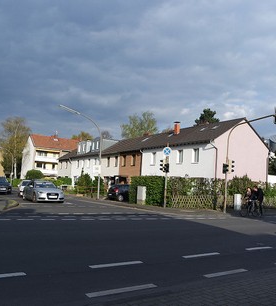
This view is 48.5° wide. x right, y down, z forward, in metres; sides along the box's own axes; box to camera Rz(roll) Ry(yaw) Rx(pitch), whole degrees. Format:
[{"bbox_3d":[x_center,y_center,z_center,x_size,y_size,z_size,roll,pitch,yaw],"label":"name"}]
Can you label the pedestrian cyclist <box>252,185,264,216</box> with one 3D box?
[{"bbox_3d":[6.995,2.777,17.727,0.600,1.790,0.520,7,-7,-33],"label":"pedestrian cyclist"}]

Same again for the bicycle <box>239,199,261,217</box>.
[{"bbox_3d":[6.412,3.104,17.549,1.720,1.040,0.580,7,-7,-33],"label":"bicycle"}]

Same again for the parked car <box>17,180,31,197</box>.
[{"bbox_3d":[-9.896,3.041,26.604,1.800,1.460,4.300,7,-7,-33],"label":"parked car"}]

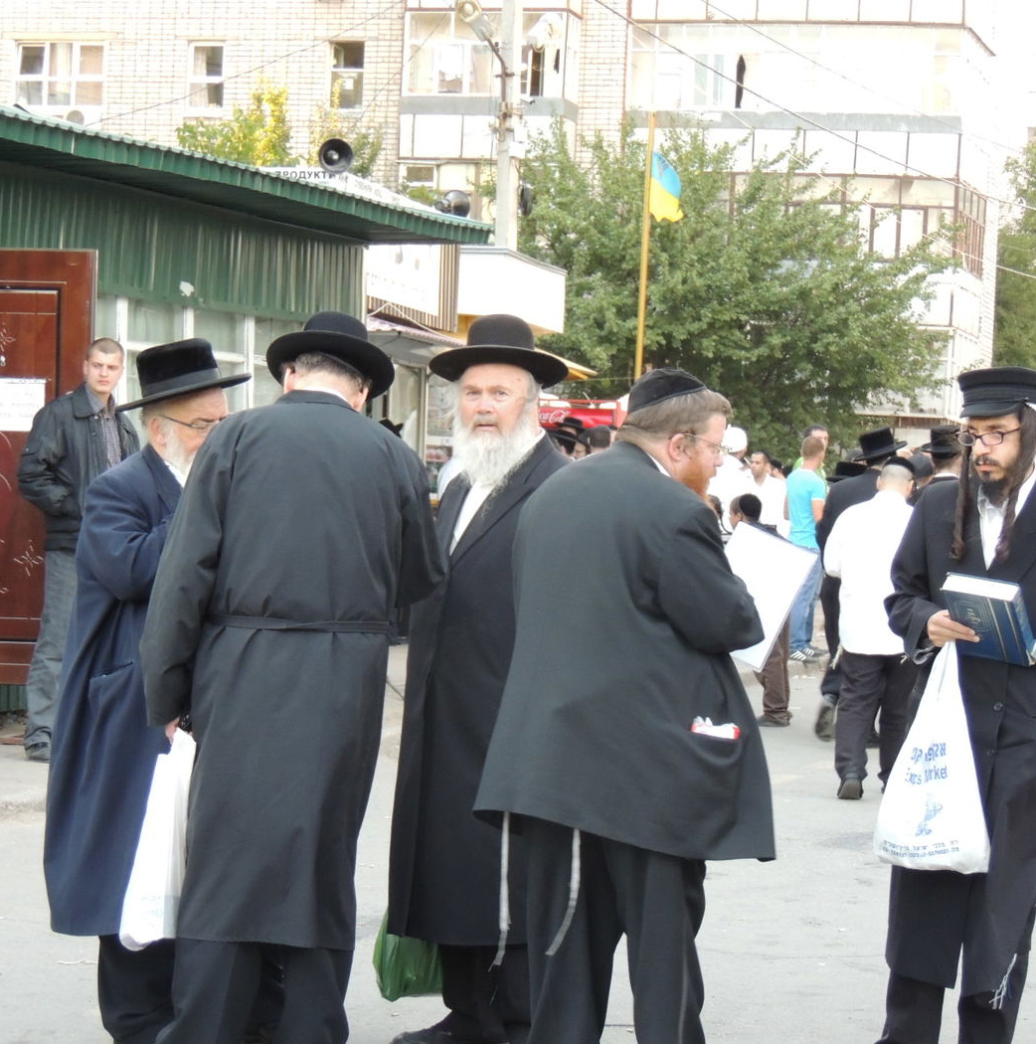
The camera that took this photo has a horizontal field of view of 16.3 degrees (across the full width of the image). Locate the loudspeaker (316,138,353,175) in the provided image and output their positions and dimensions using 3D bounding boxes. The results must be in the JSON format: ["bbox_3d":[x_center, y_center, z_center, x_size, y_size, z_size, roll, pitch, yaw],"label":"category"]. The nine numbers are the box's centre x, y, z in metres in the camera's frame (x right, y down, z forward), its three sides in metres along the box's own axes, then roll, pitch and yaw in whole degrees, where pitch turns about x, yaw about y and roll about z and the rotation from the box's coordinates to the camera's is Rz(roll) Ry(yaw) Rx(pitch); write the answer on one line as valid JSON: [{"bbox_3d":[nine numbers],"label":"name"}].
[{"bbox_3d":[-1.262,-2.524,25.000,0.245,0.245,0.260,2,0,-12],"label":"loudspeaker"}]

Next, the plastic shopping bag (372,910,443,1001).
[{"bbox_3d":[-0.260,1.029,8.950,0.230,0.310,0.160,2,0,18],"label":"plastic shopping bag"}]

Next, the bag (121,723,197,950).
[{"bbox_3d":[-0.839,0.745,8.500,0.130,0.520,0.260,5,0,-37],"label":"bag"}]

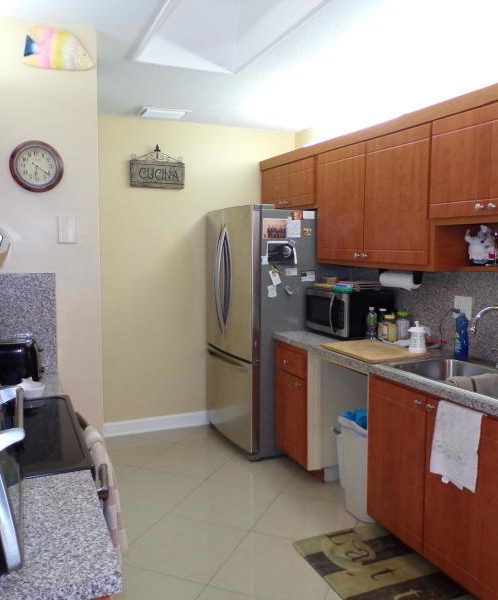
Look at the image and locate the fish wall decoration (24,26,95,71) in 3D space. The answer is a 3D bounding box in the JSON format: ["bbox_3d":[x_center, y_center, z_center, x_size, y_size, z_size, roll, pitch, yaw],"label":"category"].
[{"bbox_3d":[-0.850,-1.135,2.497,0.310,0.183,0.025,-2,6,-23],"label":"fish wall decoration"}]

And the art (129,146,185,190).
[{"bbox_3d":[-0.702,-1.031,4.290,0.423,0.335,0.025,-2,6,-24],"label":"art"}]

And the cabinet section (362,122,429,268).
[{"bbox_3d":[0.960,-0.570,3.155,0.320,0.749,0.572,-3,6,-23],"label":"cabinet section"}]

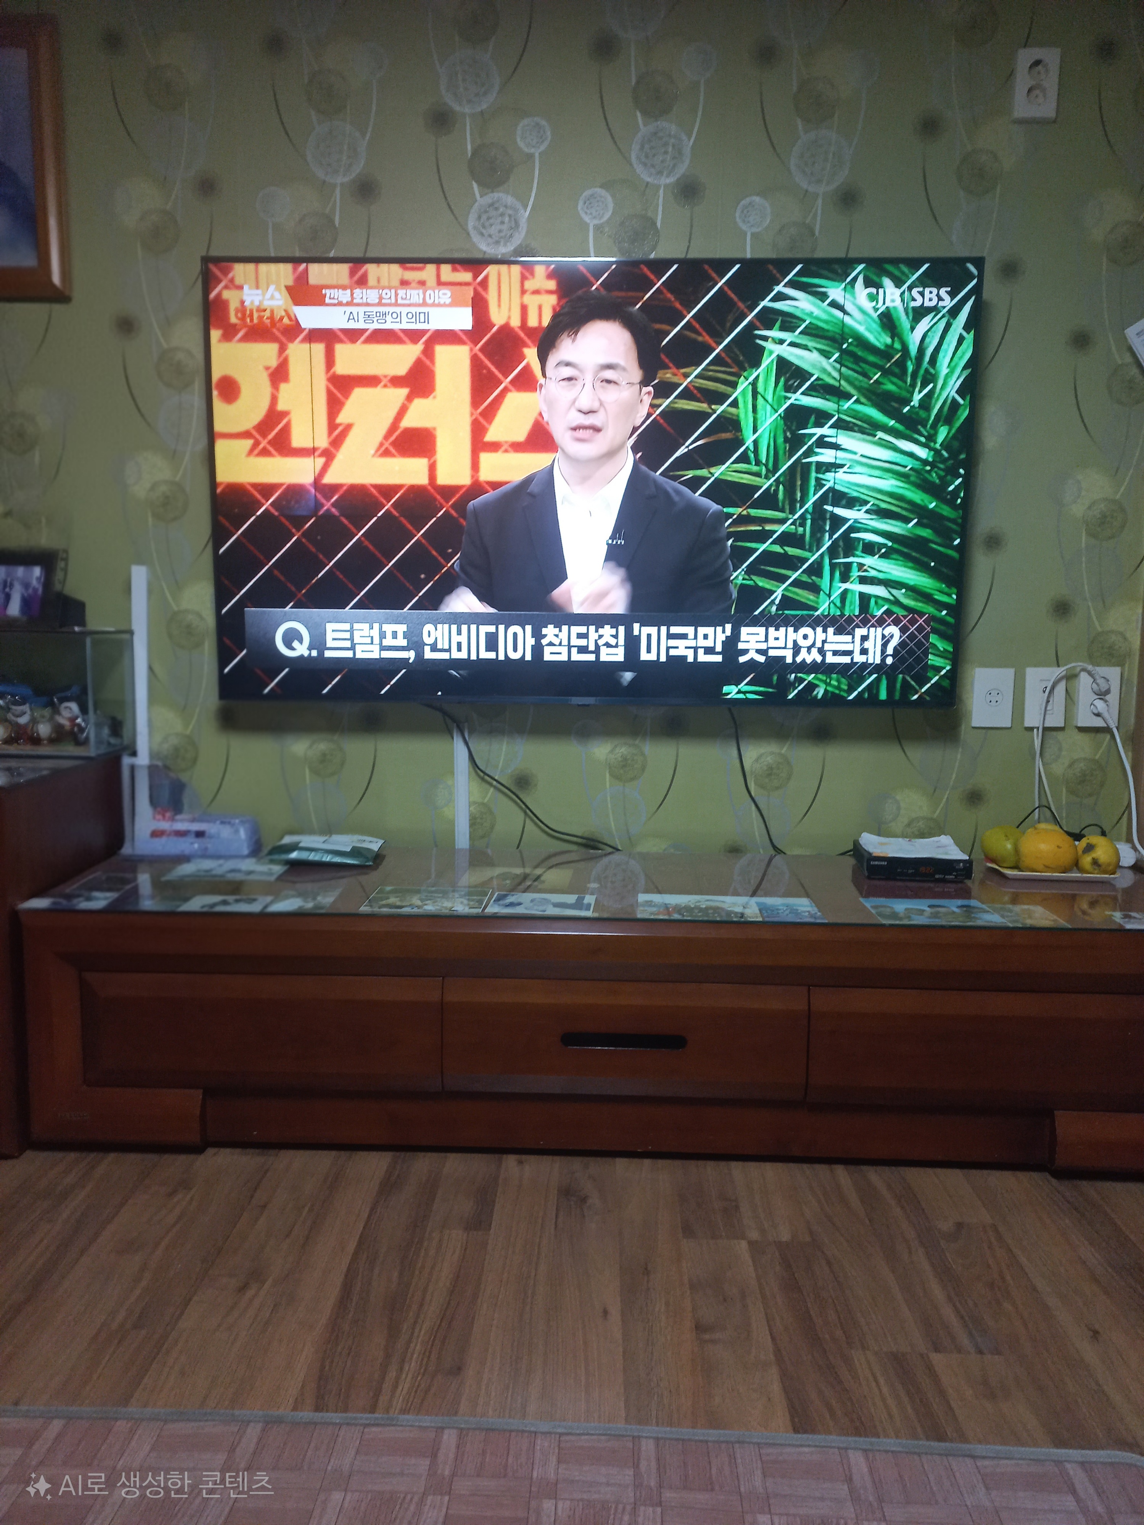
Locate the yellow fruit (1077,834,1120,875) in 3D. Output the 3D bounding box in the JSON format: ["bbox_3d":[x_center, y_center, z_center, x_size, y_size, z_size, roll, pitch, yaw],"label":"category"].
[{"bbox_3d":[0.987,0.173,2.065,0.076,0.076,0.079,1,7,1],"label":"yellow fruit"}]

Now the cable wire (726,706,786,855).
[{"bbox_3d":[0.369,0.036,2.209,0.114,0.295,0.050,1,7,1],"label":"cable wire"}]

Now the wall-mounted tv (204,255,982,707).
[{"bbox_3d":[0.031,-0.530,2.134,1.449,0.830,0.065,1,9,1],"label":"wall-mounted tv"}]

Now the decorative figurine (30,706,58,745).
[{"bbox_3d":[-1.045,-0.073,2.178,0.049,0.071,0.046,1,9,1],"label":"decorative figurine"}]

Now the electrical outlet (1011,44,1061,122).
[{"bbox_3d":[0.871,-1.271,2.067,0.077,0.119,0.014,1,9,1],"label":"electrical outlet"}]

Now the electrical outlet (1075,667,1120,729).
[{"bbox_3d":[1.049,-0.129,2.190,0.079,0.119,0.022,1,7,1],"label":"electrical outlet"}]

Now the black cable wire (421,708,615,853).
[{"bbox_3d":[-0.107,0.032,2.221,0.372,0.300,0.055,1,7,1],"label":"black cable wire"}]

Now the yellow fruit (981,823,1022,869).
[{"bbox_3d":[0.828,0.161,2.113,0.083,0.084,0.083,1,7,1],"label":"yellow fruit"}]

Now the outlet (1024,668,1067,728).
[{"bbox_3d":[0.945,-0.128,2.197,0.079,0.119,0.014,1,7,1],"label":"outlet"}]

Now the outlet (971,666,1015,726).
[{"bbox_3d":[0.856,-0.131,2.241,0.079,0.119,0.012,1,9,1],"label":"outlet"}]

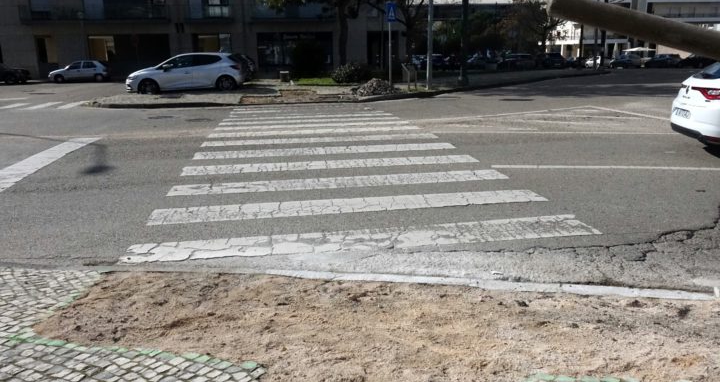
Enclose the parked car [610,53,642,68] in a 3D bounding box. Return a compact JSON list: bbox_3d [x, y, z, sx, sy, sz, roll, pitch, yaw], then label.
[{"bbox_3d":[29.611,-14.389,60.000,4.150,1.500,1.760,-5,15,-14],"label":"parked car"}]

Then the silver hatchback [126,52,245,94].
[{"bbox_3d":[-6.330,-4.330,19.600,4.070,1.460,1.750,-5,15,-14],"label":"silver hatchback"}]

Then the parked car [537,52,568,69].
[{"bbox_3d":[18.992,-12.730,53.000,1.830,1.580,4.300,7,16,29],"label":"parked car"}]

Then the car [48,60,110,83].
[{"bbox_3d":[-19.600,-8.300,37.700,3.900,1.410,1.650,-7,15,-21],"label":"car"}]

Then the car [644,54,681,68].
[{"bbox_3d":[33.611,-14.367,60.000,4.250,1.460,1.770,-4,15,-11],"label":"car"}]

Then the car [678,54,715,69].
[{"bbox_3d":[37.611,-14.367,60.000,4.300,1.460,1.780,-4,15,-11],"label":"car"}]

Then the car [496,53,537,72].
[{"bbox_3d":[15.360,-12.622,53.000,4.400,1.550,1.820,-9,16,-29],"label":"car"}]

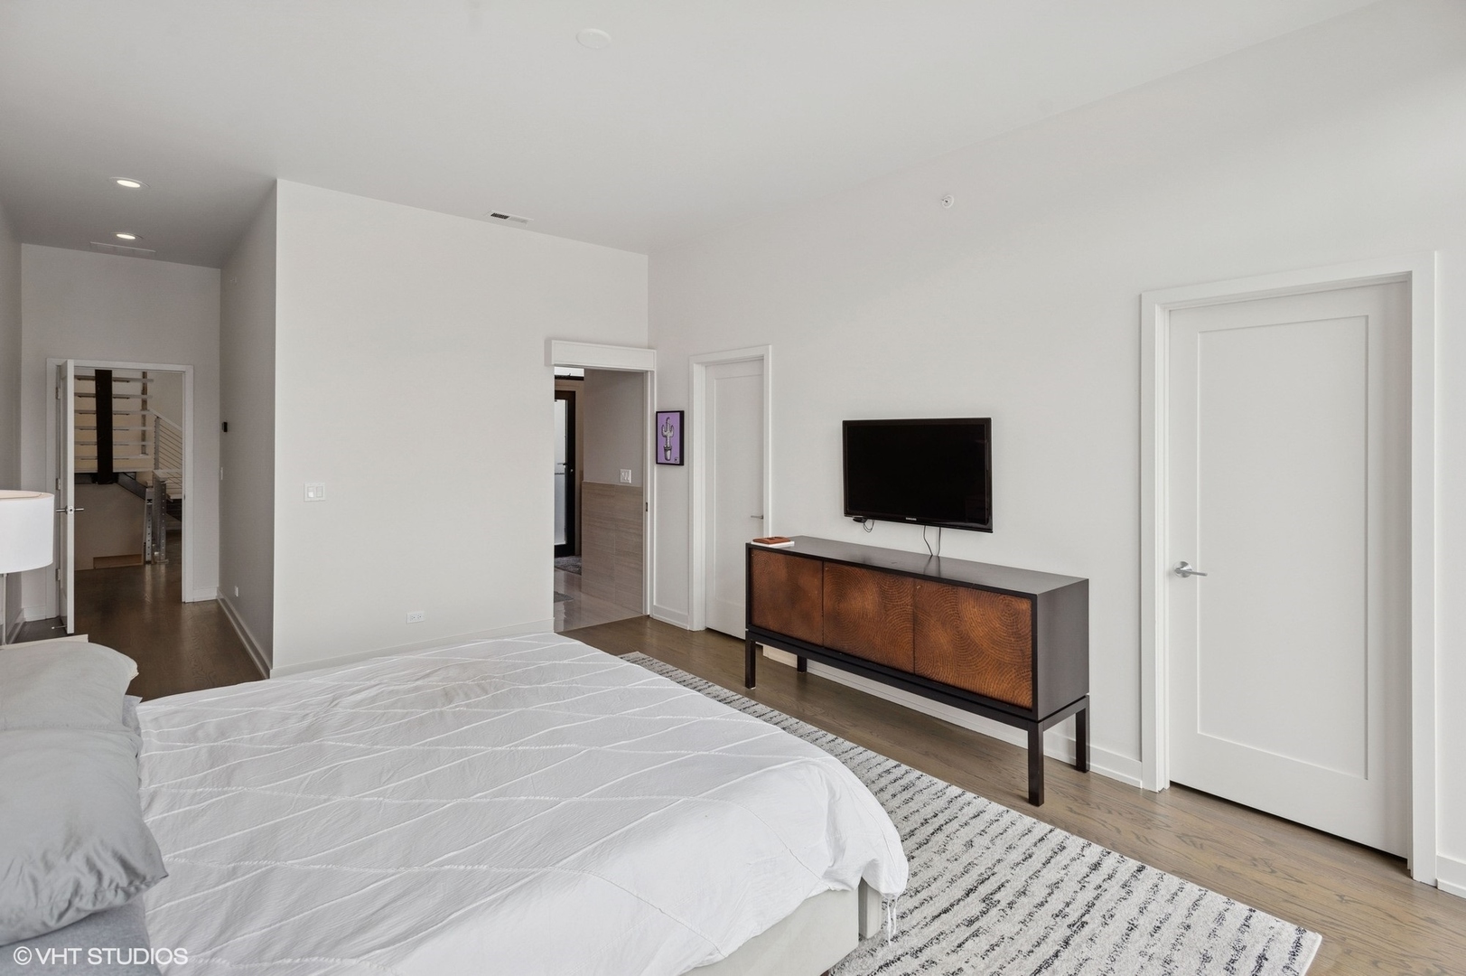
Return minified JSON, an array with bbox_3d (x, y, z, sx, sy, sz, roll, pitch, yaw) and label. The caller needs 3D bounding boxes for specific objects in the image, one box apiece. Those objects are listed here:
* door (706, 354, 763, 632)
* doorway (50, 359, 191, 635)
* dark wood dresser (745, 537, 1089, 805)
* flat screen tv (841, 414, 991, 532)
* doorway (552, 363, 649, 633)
[{"bbox_3d":[0.025,0.098,5.111,0.060,2.050,0.740,-3,5,-40],"label":"door"},{"bbox_3d":[-5.237,0.004,5.974,0.960,2.140,0.200,-3,5,-40],"label":"doorway"},{"bbox_3d":[0.842,0.812,3.632,0.460,0.868,1.775,-3,5,-40],"label":"dark wood dresser"},{"bbox_3d":[0.950,-0.085,3.744,0.070,0.560,0.930,-3,5,-40],"label":"flat screen tv"},{"bbox_3d":[-1.060,0.079,5.575,0.840,2.040,0.150,-3,5,-40],"label":"doorway"}]

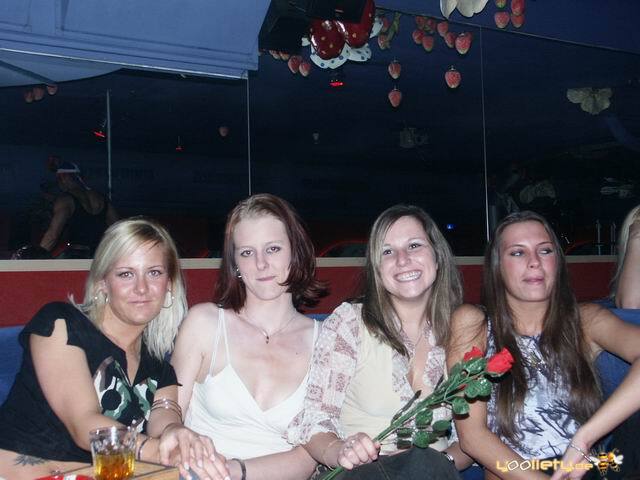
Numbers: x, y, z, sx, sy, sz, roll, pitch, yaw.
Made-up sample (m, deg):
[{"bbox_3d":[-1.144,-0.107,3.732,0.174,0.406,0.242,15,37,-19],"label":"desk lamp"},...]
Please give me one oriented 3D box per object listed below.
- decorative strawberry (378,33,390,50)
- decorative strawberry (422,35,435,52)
[{"bbox_3d":[0.222,-0.683,2.550,0.043,0.055,0.043,-1,-3,0],"label":"decorative strawberry"},{"bbox_3d":[0.389,-0.702,2.650,0.042,0.058,0.042,-2,-3,9],"label":"decorative strawberry"}]

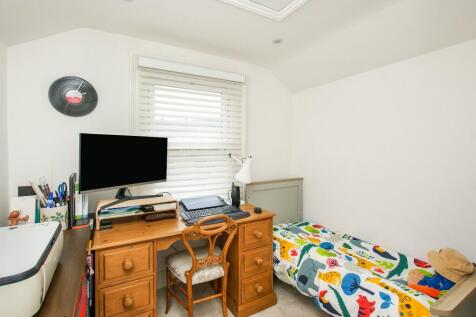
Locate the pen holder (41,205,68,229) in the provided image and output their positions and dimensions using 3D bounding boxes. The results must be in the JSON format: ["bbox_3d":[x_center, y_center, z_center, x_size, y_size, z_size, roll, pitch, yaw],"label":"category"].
[{"bbox_3d":[-1.255,0.403,1.360,0.120,0.150,0.110,-1,1,-24],"label":"pen holder"}]

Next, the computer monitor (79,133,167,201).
[{"bbox_3d":[-0.825,0.083,1.475,0.190,0.475,0.580,1,2,42],"label":"computer monitor"}]

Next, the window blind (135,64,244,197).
[{"bbox_3d":[-0.414,-0.223,1.908,1.040,1.240,0.120,-1,1,-24],"label":"window blind"}]

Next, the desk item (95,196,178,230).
[{"bbox_3d":[-0.733,0.396,1.512,0.510,0.145,0.240,-1,1,-24],"label":"desk item"}]

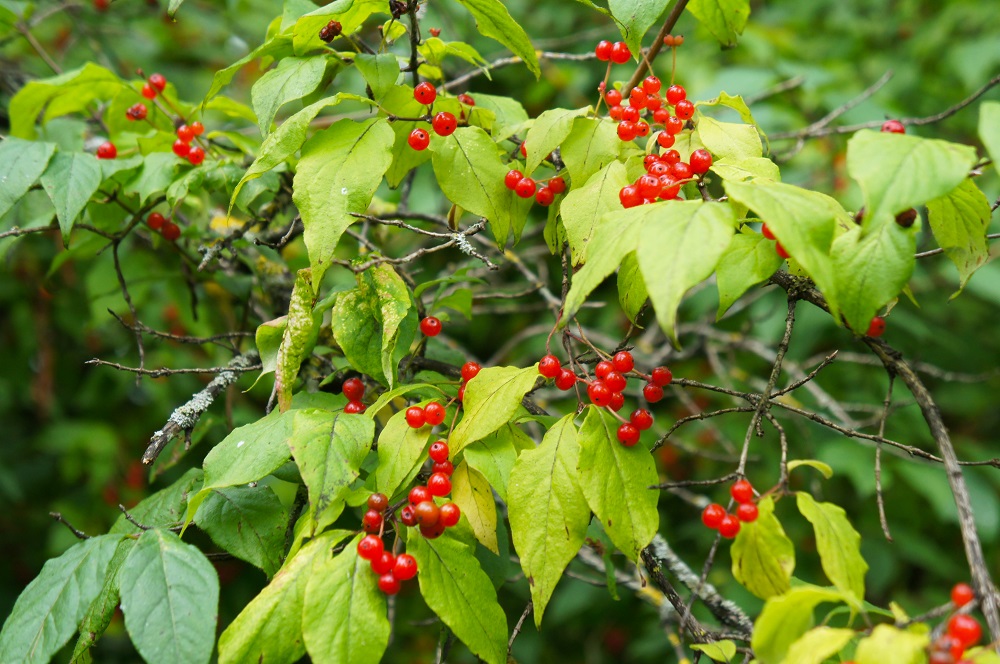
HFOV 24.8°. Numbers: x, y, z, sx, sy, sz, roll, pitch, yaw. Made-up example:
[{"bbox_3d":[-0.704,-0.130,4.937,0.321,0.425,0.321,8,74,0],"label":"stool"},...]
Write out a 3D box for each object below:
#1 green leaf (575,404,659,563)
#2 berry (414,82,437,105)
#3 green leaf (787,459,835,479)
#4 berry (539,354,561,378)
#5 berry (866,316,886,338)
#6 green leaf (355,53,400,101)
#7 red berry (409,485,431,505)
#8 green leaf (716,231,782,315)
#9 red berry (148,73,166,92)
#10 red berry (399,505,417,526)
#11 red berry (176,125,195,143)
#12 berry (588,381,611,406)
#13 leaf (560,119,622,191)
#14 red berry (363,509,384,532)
[{"bbox_3d":[0.041,0.053,0.801,0.026,0.059,0.010,-16,-22,-5],"label":"green leaf"},{"bbox_3d":[-0.027,-0.086,0.820,0.008,0.008,0.008,0,10,0],"label":"berry"},{"bbox_3d":[0.108,0.047,0.790,0.017,0.006,0.011,8,12,11],"label":"green leaf"},{"bbox_3d":[0.017,0.012,0.780,0.008,0.008,0.008,0,8,0],"label":"berry"},{"bbox_3d":[0.144,-0.002,0.870,0.008,0.008,0.008,0,8,0],"label":"berry"},{"bbox_3d":[-0.047,-0.098,0.870,0.017,0.007,0.023,-1,50,0],"label":"green leaf"},{"bbox_3d":[-0.028,0.059,0.815,0.008,0.008,0.008,0,8,0],"label":"red berry"},{"bbox_3d":[0.088,-0.021,0.810,0.022,0.039,0.010,26,-28,9],"label":"green leaf"},{"bbox_3d":[-0.153,-0.112,1.020,0.008,0.008,0.008,0,8,0],"label":"red berry"},{"bbox_3d":[-0.033,0.067,0.835,0.008,0.008,0.008,0,8,0],"label":"red berry"},{"bbox_3d":[-0.129,-0.081,0.930,0.008,0.008,0.008,0,8,0],"label":"red berry"},{"bbox_3d":[0.033,0.020,0.755,0.009,0.009,0.009,0,8,0],"label":"berry"},{"bbox_3d":[0.031,-0.061,0.815,0.024,0.041,0.010,17,-30,0],"label":"leaf"},{"bbox_3d":[-0.045,0.067,0.805,0.007,0.008,0.007,0,10,0],"label":"red berry"}]

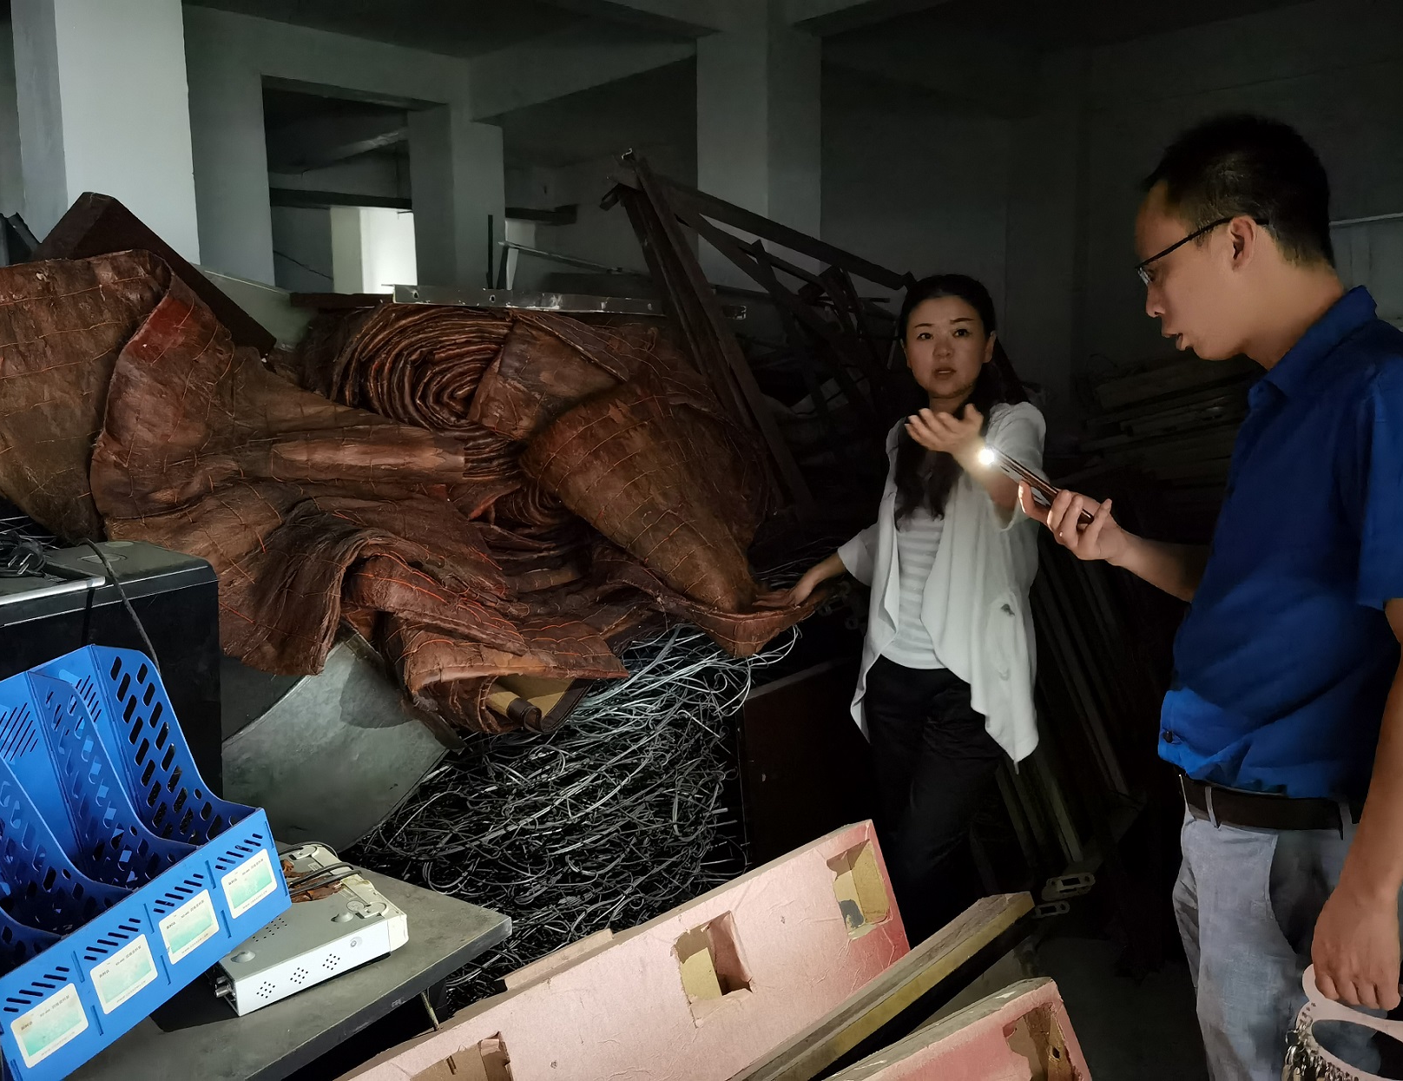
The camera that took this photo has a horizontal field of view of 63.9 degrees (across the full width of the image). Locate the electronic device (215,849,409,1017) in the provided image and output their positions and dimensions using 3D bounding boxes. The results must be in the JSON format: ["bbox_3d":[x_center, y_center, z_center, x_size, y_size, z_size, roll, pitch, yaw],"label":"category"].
[{"bbox_3d":[-0.519,0.467,1.384,0.214,0.047,0.251,-11,16,-40],"label":"electronic device"}]

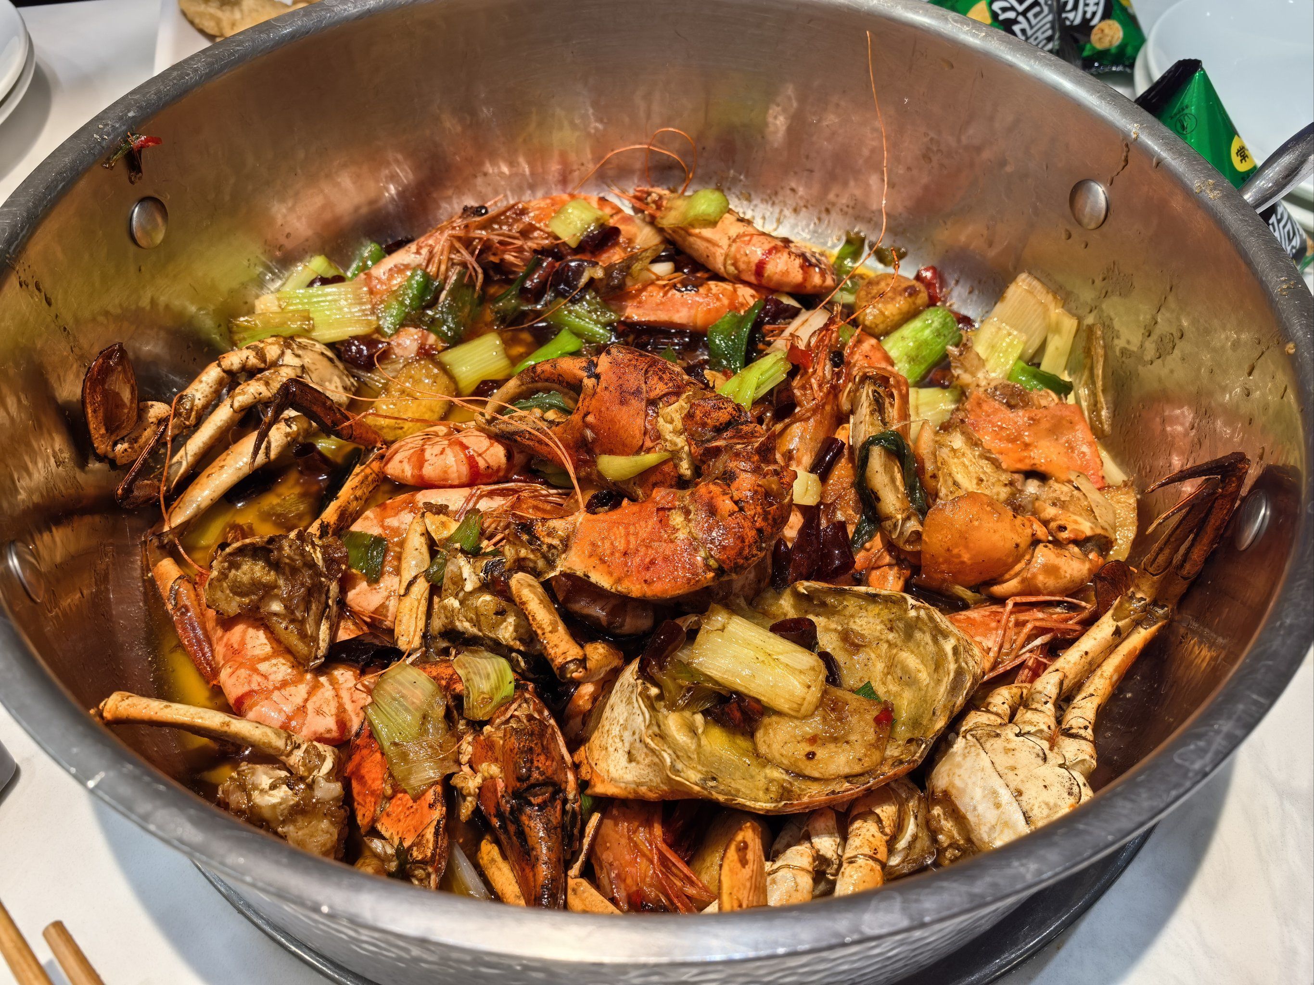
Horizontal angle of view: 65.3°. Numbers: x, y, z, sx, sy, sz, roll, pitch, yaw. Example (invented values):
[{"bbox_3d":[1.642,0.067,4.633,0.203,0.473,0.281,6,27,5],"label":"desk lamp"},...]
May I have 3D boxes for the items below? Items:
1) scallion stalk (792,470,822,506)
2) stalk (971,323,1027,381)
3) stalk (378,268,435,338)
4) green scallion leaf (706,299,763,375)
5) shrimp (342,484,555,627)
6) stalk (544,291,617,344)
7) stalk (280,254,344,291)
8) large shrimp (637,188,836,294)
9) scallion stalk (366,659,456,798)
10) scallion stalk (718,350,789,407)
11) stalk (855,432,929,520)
[{"bbox_3d":[0.043,-0.001,0.294,0.009,0.006,0.010,2,83,5],"label":"scallion stalk"},{"bbox_3d":[0.117,-0.049,0.353,0.015,0.018,0.009,25,15,15],"label":"stalk"},{"bbox_3d":[-0.100,-0.076,0.413,0.014,0.013,0.028,21,60,14],"label":"stalk"},{"bbox_3d":[0.025,-0.051,0.333,0.015,0.024,0.010,19,13,-5],"label":"green scallion leaf"},{"bbox_3d":[-0.055,0.016,0.265,0.054,0.025,0.036,-6,51,-6],"label":"shrimp"},{"bbox_3d":[-0.031,-0.071,0.415,0.026,0.012,0.016,28,56,19],"label":"stalk"},{"bbox_3d":[-0.128,-0.079,0.382,0.017,0.010,0.013,-40,72,-8],"label":"stalk"},{"bbox_3d":[0.033,-0.107,0.435,0.086,0.024,0.024,22,54,5],"label":"large shrimp"},{"bbox_3d":[-0.065,0.062,0.270,0.021,0.011,0.033,-14,64,-12],"label":"scallion stalk"},{"bbox_3d":[0.033,-0.037,0.342,0.024,0.009,0.013,-31,65,-24],"label":"scallion stalk"},{"bbox_3d":[0.067,-0.005,0.291,0.020,0.013,0.025,1,92,7],"label":"stalk"}]

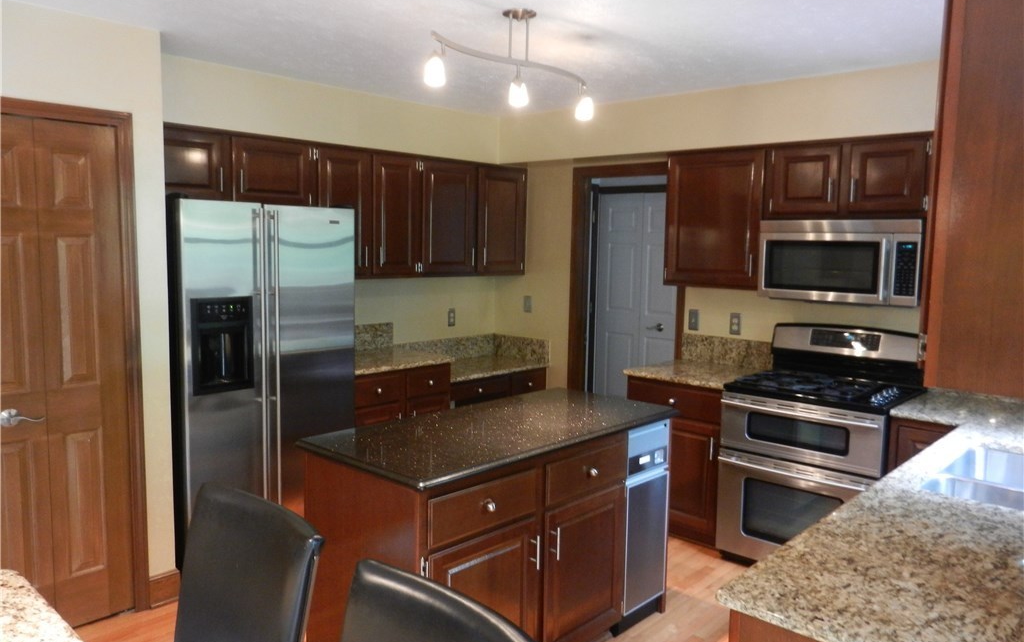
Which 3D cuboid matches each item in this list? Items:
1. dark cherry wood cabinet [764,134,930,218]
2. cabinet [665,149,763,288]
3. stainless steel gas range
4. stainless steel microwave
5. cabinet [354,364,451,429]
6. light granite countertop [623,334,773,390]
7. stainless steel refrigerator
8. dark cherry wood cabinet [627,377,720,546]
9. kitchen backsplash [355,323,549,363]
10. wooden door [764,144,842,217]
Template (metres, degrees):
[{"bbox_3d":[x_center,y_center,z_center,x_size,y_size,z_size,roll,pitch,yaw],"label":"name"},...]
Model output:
[{"bbox_3d":[1.693,-0.700,3.683,0.765,0.375,0.360,7,9,43],"label":"dark cherry wood cabinet"},{"bbox_3d":[1.202,-0.568,4.158,0.573,0.763,0.360,7,9,43],"label":"cabinet"},{"bbox_3d":[1.536,0.659,3.715,0.757,1.235,0.690,7,9,43],"label":"stainless steel gas range"},{"bbox_3d":[1.677,-0.300,3.711,0.756,0.408,0.395,7,9,43],"label":"stainless steel microwave"},{"bbox_3d":[-0.847,0.696,4.558,0.605,0.870,0.710,7,9,43],"label":"cabinet"},{"bbox_3d":[1.060,0.229,4.186,0.625,0.217,0.620,7,9,43],"label":"light granite countertop"},{"bbox_3d":[-1.361,0.297,3.857,0.695,1.795,0.910,7,9,43],"label":"stainless steel refrigerator"},{"bbox_3d":[1.058,0.769,4.223,0.580,0.875,0.620,7,9,43],"label":"dark cherry wood cabinet"},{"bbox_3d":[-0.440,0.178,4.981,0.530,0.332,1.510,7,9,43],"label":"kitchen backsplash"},{"bbox_3d":[1.441,-0.701,3.675,0.368,0.332,0.022,7,9,43],"label":"wooden door"}]

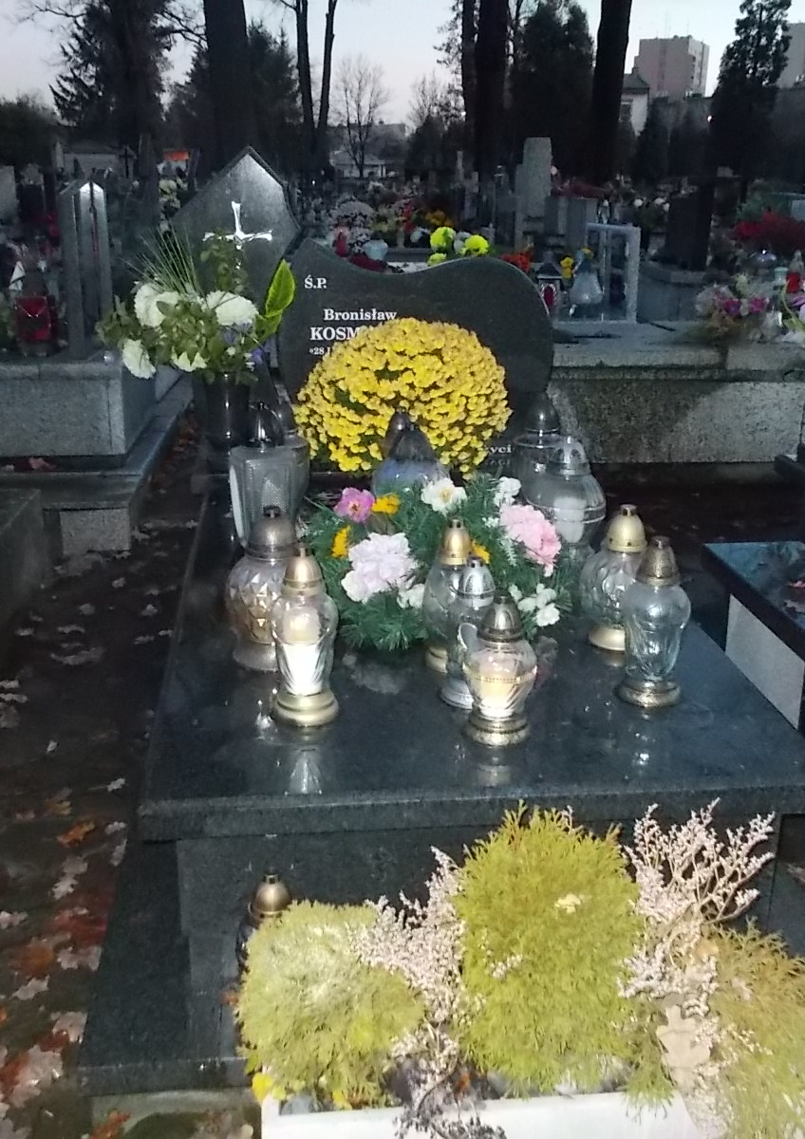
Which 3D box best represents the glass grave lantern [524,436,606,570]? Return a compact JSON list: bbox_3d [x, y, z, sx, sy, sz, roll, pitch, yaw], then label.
[{"bbox_3d":[0.363,-0.155,2.547,0.183,0.281,0.183,-1,18,-5],"label":"glass grave lantern"}]

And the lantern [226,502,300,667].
[{"bbox_3d":[-0.255,0.026,2.082,0.132,0.291,0.132,0,20,0],"label":"lantern"}]

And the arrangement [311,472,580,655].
[{"bbox_3d":[0.080,-0.045,2.351,0.543,0.268,0.434,-1,18,-5],"label":"arrangement"}]

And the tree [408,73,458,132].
[{"bbox_3d":[2.185,-30.724,79.283,4.000,7.300,4.000,0,20,0],"label":"tree"}]

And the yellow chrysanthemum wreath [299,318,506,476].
[{"bbox_3d":[0.002,-0.412,3.003,0.562,0.446,0.517,-1,18,-5],"label":"yellow chrysanthemum wreath"}]

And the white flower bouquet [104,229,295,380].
[{"bbox_3d":[-0.572,-0.728,3.170,0.527,0.391,0.422,-1,18,-5],"label":"white flower bouquet"}]

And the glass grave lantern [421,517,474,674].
[{"bbox_3d":[0.089,0.043,2.064,0.098,0.276,0.098,0,20,0],"label":"glass grave lantern"}]

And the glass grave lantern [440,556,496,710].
[{"bbox_3d":[0.120,0.101,1.933,0.102,0.252,0.102,-1,18,-5],"label":"glass grave lantern"}]

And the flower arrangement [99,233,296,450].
[{"bbox_3d":[-0.589,-0.623,3.303,0.540,0.630,0.420,0,20,0],"label":"flower arrangement"}]

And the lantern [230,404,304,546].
[{"bbox_3d":[-0.316,-0.207,2.589,0.135,0.340,0.135,-6,19,-20],"label":"lantern"}]

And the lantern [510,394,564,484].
[{"bbox_3d":[0.369,-0.298,2.935,0.137,0.310,0.137,0,20,0],"label":"lantern"}]

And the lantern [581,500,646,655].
[{"bbox_3d":[0.400,0.011,2.087,0.148,0.255,0.148,-1,18,-5],"label":"lantern"}]

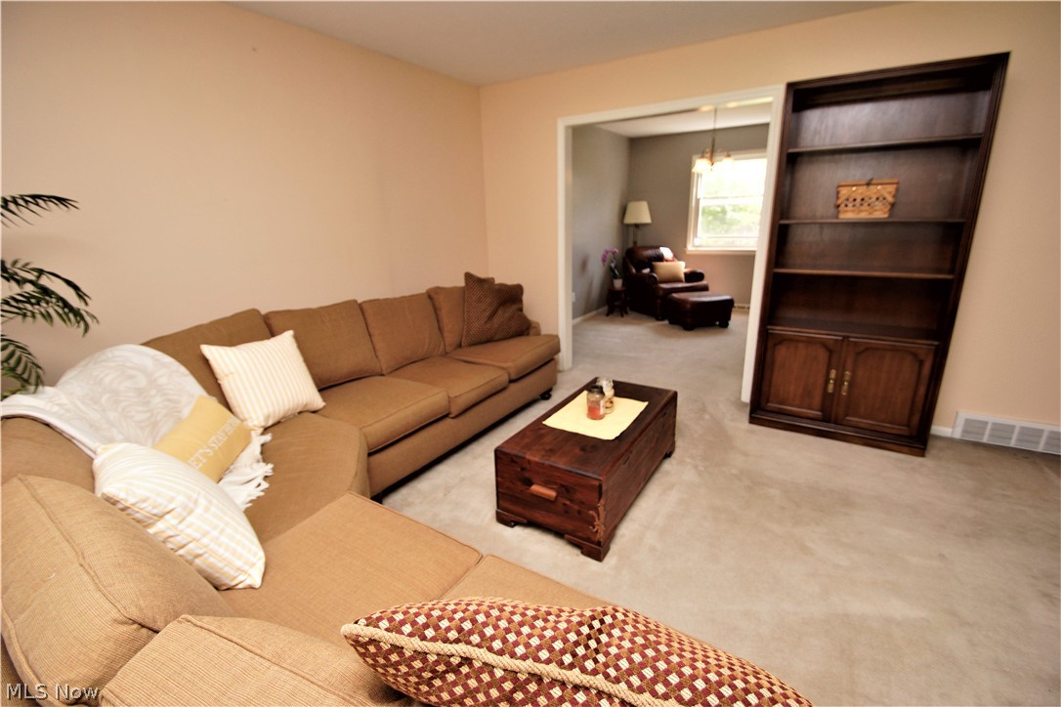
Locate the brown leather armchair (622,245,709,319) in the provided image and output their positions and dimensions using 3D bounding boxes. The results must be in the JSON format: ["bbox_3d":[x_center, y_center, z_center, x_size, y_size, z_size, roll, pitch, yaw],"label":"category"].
[{"bbox_3d":[1.980,-1.053,6.313,0.840,0.920,0.940,-7,18,-17],"label":"brown leather armchair"}]

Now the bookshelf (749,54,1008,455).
[{"bbox_3d":[1.898,-0.473,2.611,0.890,2.000,0.330,9,20,31],"label":"bookshelf"}]

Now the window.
[{"bbox_3d":[2.761,-2.048,6.052,1.120,1.280,0.100,9,20,31],"label":"window"}]

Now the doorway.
[{"bbox_3d":[0.950,-0.751,3.437,1.600,2.100,0.140,9,20,31],"label":"doorway"}]

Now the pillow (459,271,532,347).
[{"bbox_3d":[-0.262,-0.340,3.366,0.490,0.490,0.180,-8,6,-20],"label":"pillow"}]

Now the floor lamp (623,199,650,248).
[{"bbox_3d":[1.571,-1.468,6.593,0.410,1.570,0.410,2,18,13],"label":"floor lamp"}]

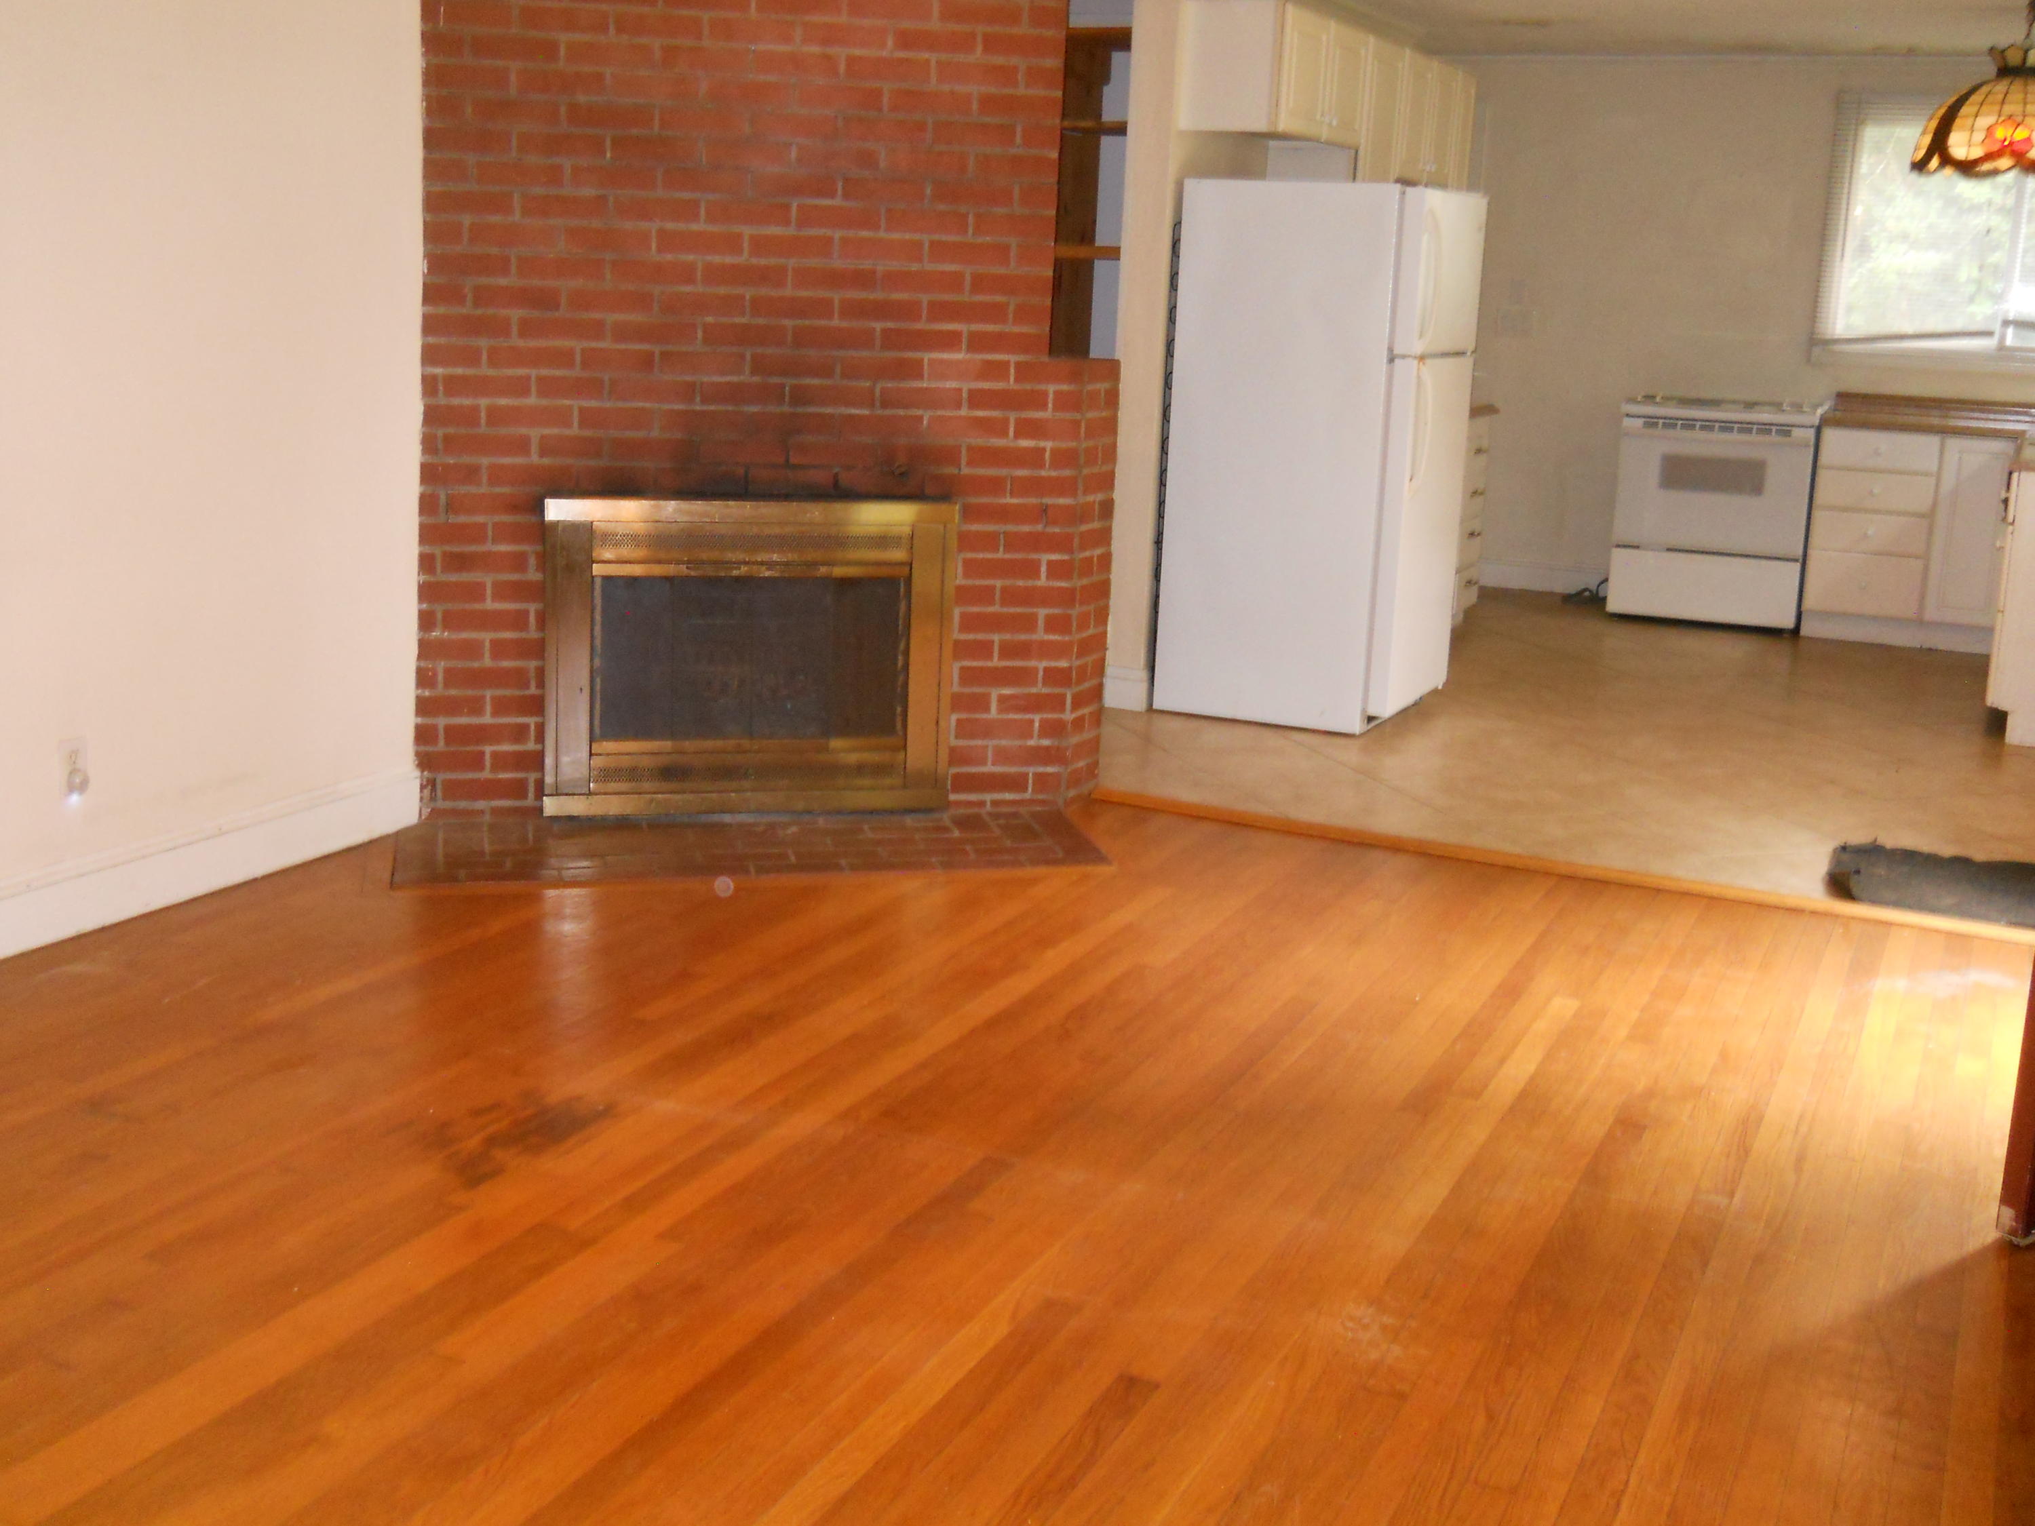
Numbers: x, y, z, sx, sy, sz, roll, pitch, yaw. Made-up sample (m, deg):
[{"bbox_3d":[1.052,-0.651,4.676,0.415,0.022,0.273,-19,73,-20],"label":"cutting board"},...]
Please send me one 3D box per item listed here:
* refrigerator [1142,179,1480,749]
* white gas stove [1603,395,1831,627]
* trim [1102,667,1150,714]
[{"bbox_3d":[0.980,-0.991,6.975,0.822,1.664,0.755,8,14,23],"label":"refrigerator"},{"bbox_3d":[3.003,-1.077,9.327,0.764,0.930,0.700,8,14,23],"label":"white gas stove"},{"bbox_3d":[0.348,-0.243,7.025,0.163,0.137,0.030,8,14,23],"label":"trim"}]

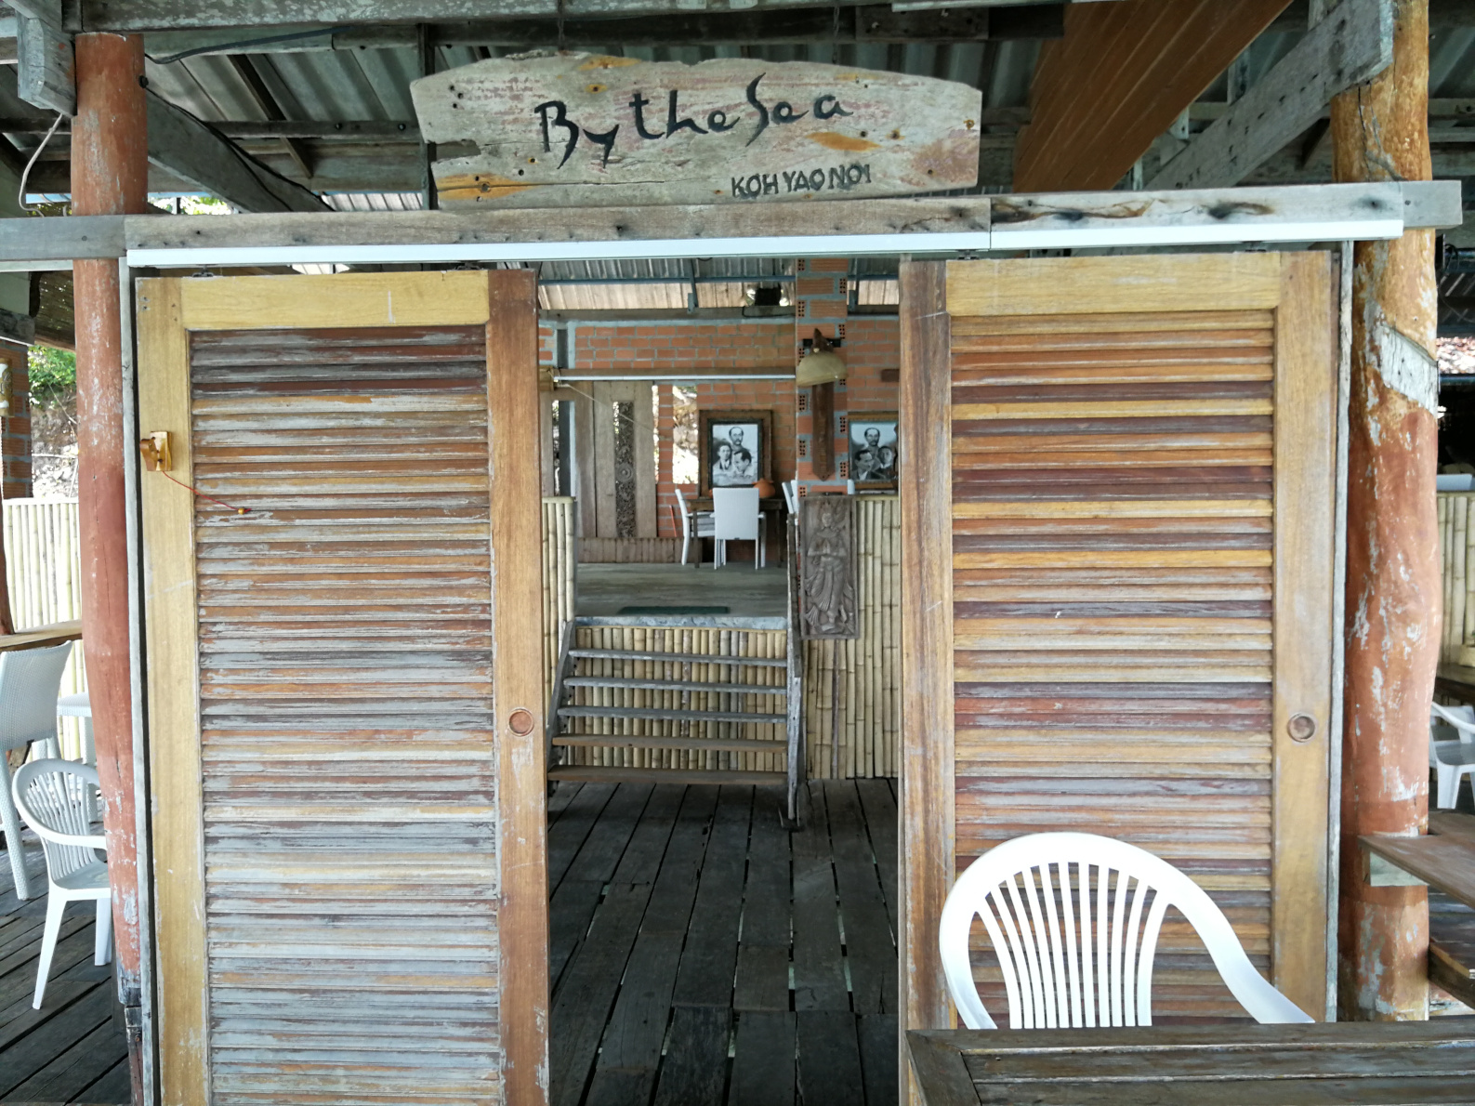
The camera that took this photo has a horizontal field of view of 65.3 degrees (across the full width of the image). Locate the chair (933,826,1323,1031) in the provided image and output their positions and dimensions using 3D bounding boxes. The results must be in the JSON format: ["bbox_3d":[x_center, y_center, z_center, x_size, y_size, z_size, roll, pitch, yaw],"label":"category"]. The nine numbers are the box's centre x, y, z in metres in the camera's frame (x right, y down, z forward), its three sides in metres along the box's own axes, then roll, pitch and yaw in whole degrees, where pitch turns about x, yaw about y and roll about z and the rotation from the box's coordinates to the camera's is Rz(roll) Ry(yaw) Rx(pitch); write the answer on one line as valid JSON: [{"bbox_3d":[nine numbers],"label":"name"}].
[{"bbox_3d":[0.655,0.984,2.030,0.570,0.830,0.560,-1,4,-3],"label":"chair"}]

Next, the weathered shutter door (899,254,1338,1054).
[{"bbox_3d":[0.812,0.373,2.485,0.900,2.020,0.045,0,4,3],"label":"weathered shutter door"}]

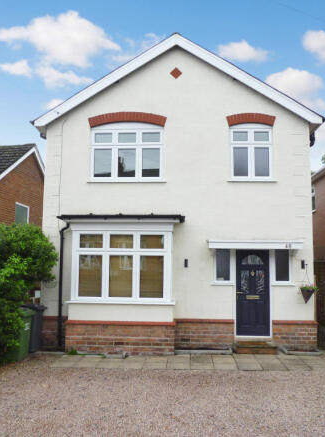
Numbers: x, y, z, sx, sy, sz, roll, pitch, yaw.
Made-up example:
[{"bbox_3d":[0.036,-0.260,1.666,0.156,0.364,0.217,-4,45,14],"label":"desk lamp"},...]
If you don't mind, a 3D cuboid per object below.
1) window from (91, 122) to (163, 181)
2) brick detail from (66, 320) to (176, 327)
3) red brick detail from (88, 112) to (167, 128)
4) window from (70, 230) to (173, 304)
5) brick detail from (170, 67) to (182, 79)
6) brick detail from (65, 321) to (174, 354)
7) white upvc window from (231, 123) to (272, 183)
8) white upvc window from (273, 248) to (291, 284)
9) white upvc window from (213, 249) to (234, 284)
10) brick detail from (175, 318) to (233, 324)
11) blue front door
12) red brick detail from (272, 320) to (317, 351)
[{"bbox_3d":[-0.835,-1.565,9.704,1.733,1.469,0.120,0,-6,4],"label":"window"},{"bbox_3d":[-0.958,2.397,9.242,2.512,0.087,0.140,0,-4,3],"label":"brick detail"},{"bbox_3d":[-0.838,-2.363,9.766,1.904,0.377,0.120,0,-6,4],"label":"red brick detail"},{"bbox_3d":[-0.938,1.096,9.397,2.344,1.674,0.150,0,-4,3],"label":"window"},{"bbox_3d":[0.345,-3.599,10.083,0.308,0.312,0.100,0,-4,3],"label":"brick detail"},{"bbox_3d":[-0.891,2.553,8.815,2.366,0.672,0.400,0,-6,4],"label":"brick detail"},{"bbox_3d":[2.072,-1.532,9.485,0.977,1.395,0.120,0,-6,4],"label":"white upvc window"},{"bbox_3d":[2.692,1.086,9.167,0.431,0.806,0.120,0,-6,4],"label":"white upvc window"},{"bbox_3d":[1.467,1.153,9.709,0.475,0.872,0.100,0,-4,3],"label":"white upvc window"},{"bbox_3d":[0.940,2.316,9.119,1.334,0.114,0.120,0,-6,4],"label":"brick detail"},{"bbox_3d":[2.141,1.758,9.628,0.818,2.032,0.080,0,-4,3],"label":"blue front door"},{"bbox_3d":[3.076,2.724,9.477,1.030,0.684,0.180,0,-4,3],"label":"red brick detail"}]

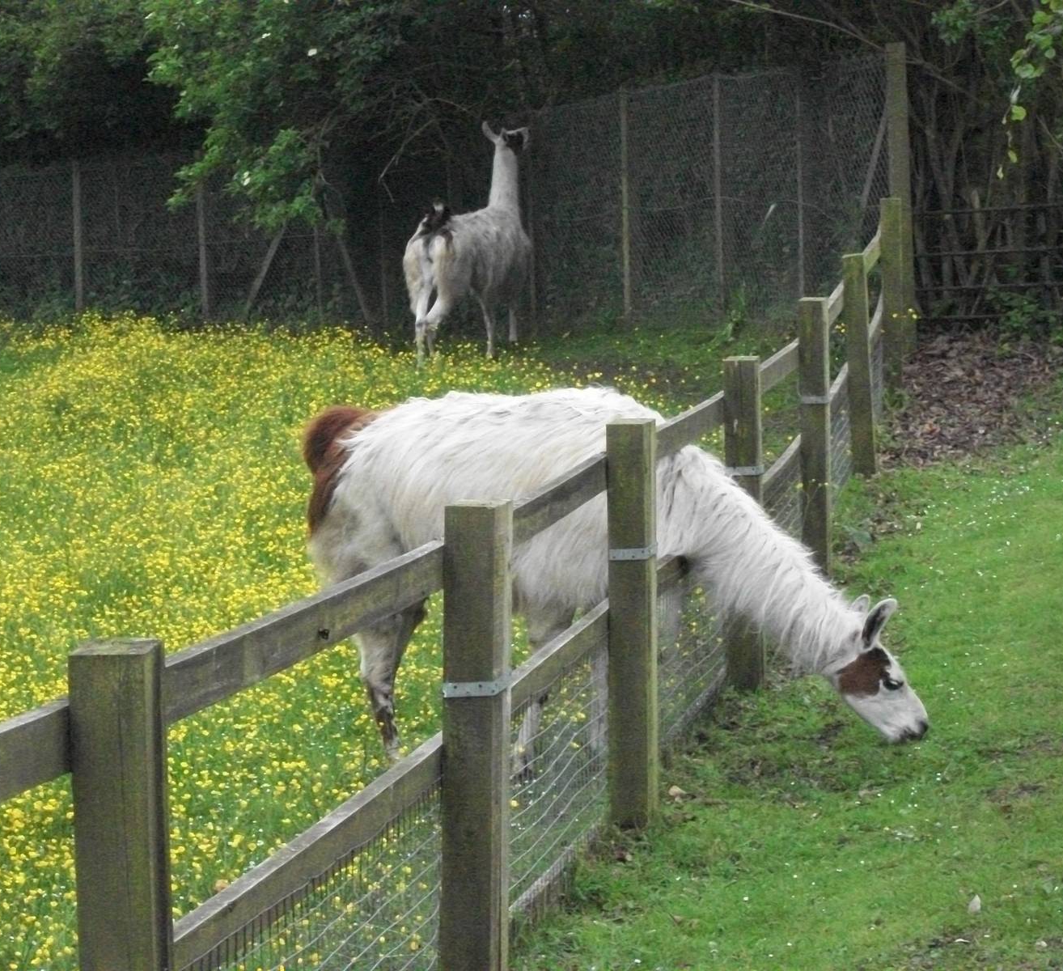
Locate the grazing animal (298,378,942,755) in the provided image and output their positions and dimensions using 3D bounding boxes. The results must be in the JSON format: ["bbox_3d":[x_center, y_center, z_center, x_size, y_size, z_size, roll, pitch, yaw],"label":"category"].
[{"bbox_3d":[0.245,0.287,10.550,1.800,1.140,0.480,0,7,7],"label":"grazing animal"}]

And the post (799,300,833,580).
[{"bbox_3d":[1.158,-0.200,14.650,0.108,1.110,0.105,0,7,12],"label":"post"}]

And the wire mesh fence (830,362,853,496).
[{"bbox_3d":[1.383,-0.166,16.000,0.050,0.720,2.550,0,7,9],"label":"wire mesh fence"}]

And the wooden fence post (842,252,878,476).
[{"bbox_3d":[1.591,-0.586,17.400,0.108,1.080,0.105,0,7,12],"label":"wooden fence post"}]

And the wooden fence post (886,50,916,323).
[{"bbox_3d":[2.238,-1.766,21.800,0.130,1.850,0.130,0,7,12],"label":"wooden fence post"}]

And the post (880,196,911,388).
[{"bbox_3d":[2.009,-1.073,20.000,0.108,1.070,0.105,0,7,12],"label":"post"}]

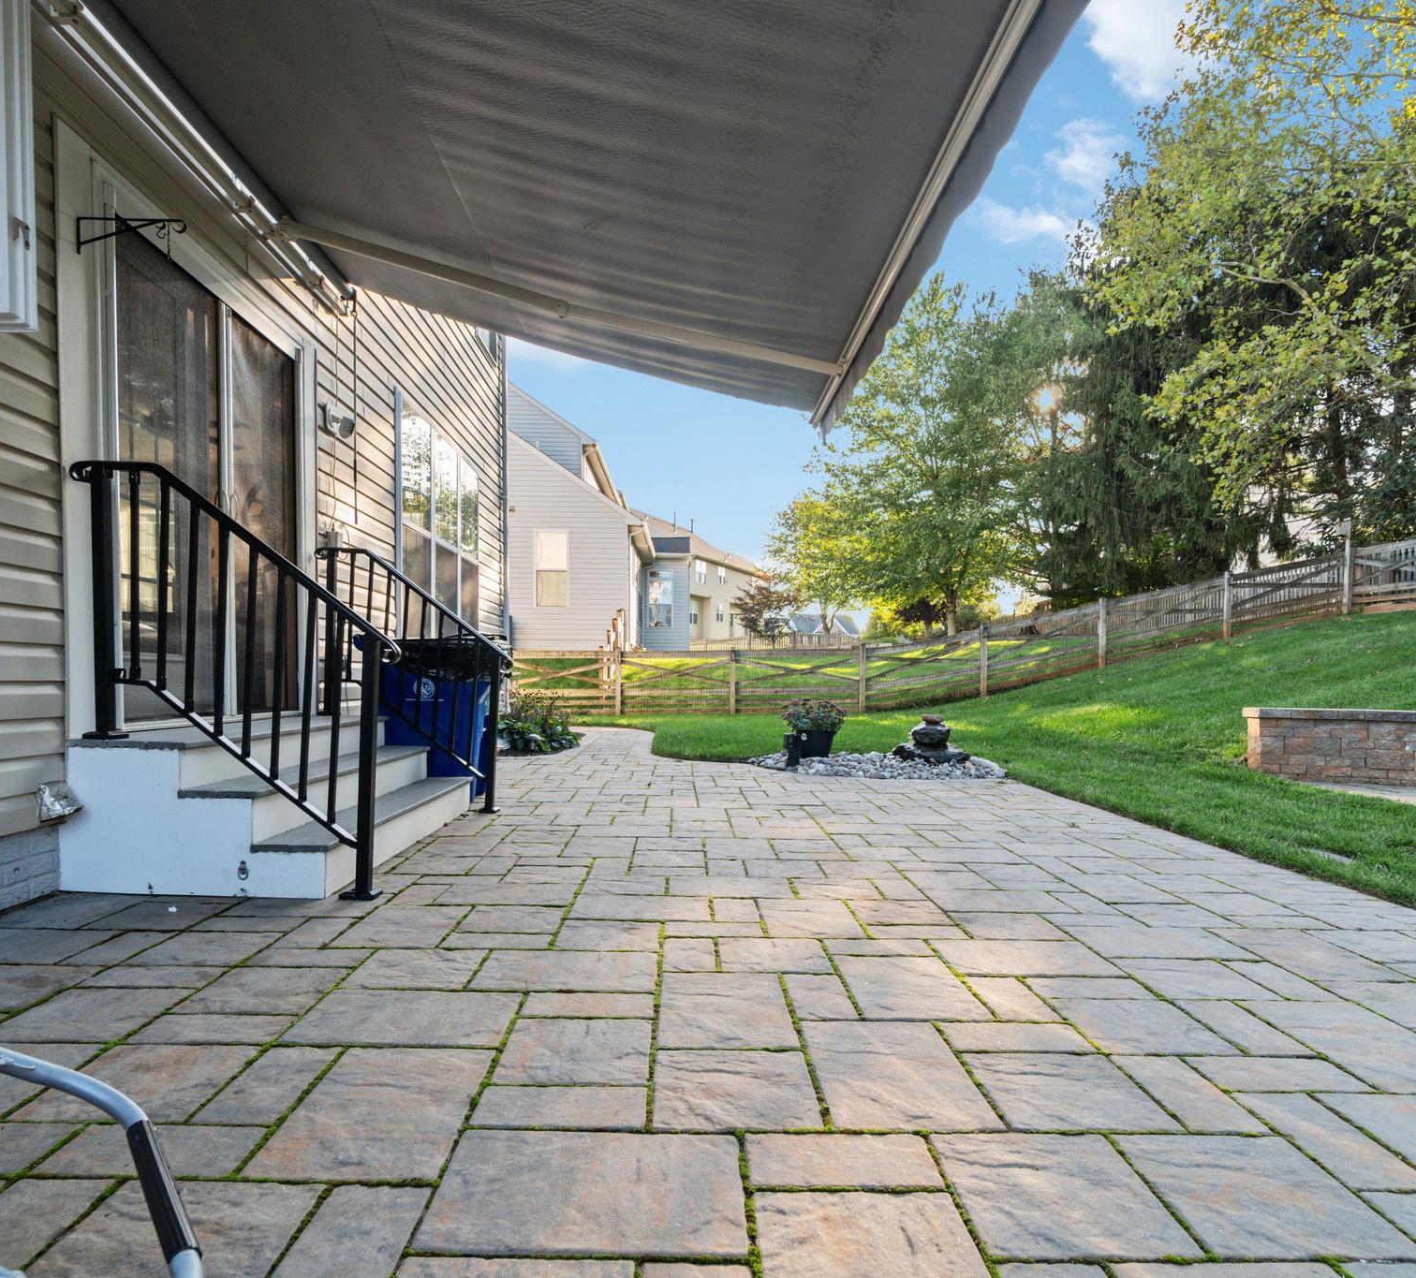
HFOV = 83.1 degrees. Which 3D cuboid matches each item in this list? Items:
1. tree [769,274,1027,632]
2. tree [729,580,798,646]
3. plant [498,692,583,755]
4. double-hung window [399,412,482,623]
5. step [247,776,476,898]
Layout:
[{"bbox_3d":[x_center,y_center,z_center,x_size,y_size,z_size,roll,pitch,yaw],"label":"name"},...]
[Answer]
[{"bbox_3d":[6.266,-5.925,26.000,8.000,11.600,7.600,0,-3,-2],"label":"tree"},{"bbox_3d":[2.672,-1.247,38.000,3.400,3.200,3.200,0,-3,-2],"label":"tree"},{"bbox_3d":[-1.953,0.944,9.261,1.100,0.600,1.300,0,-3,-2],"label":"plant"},{"bbox_3d":[-2.377,-0.827,7.312,0.100,1.930,2.390,0,-3,-2],"label":"double-hung window"},{"bbox_3d":[-1.466,0.848,3.706,0.285,0.186,1.932,0,-3,-2],"label":"step"}]

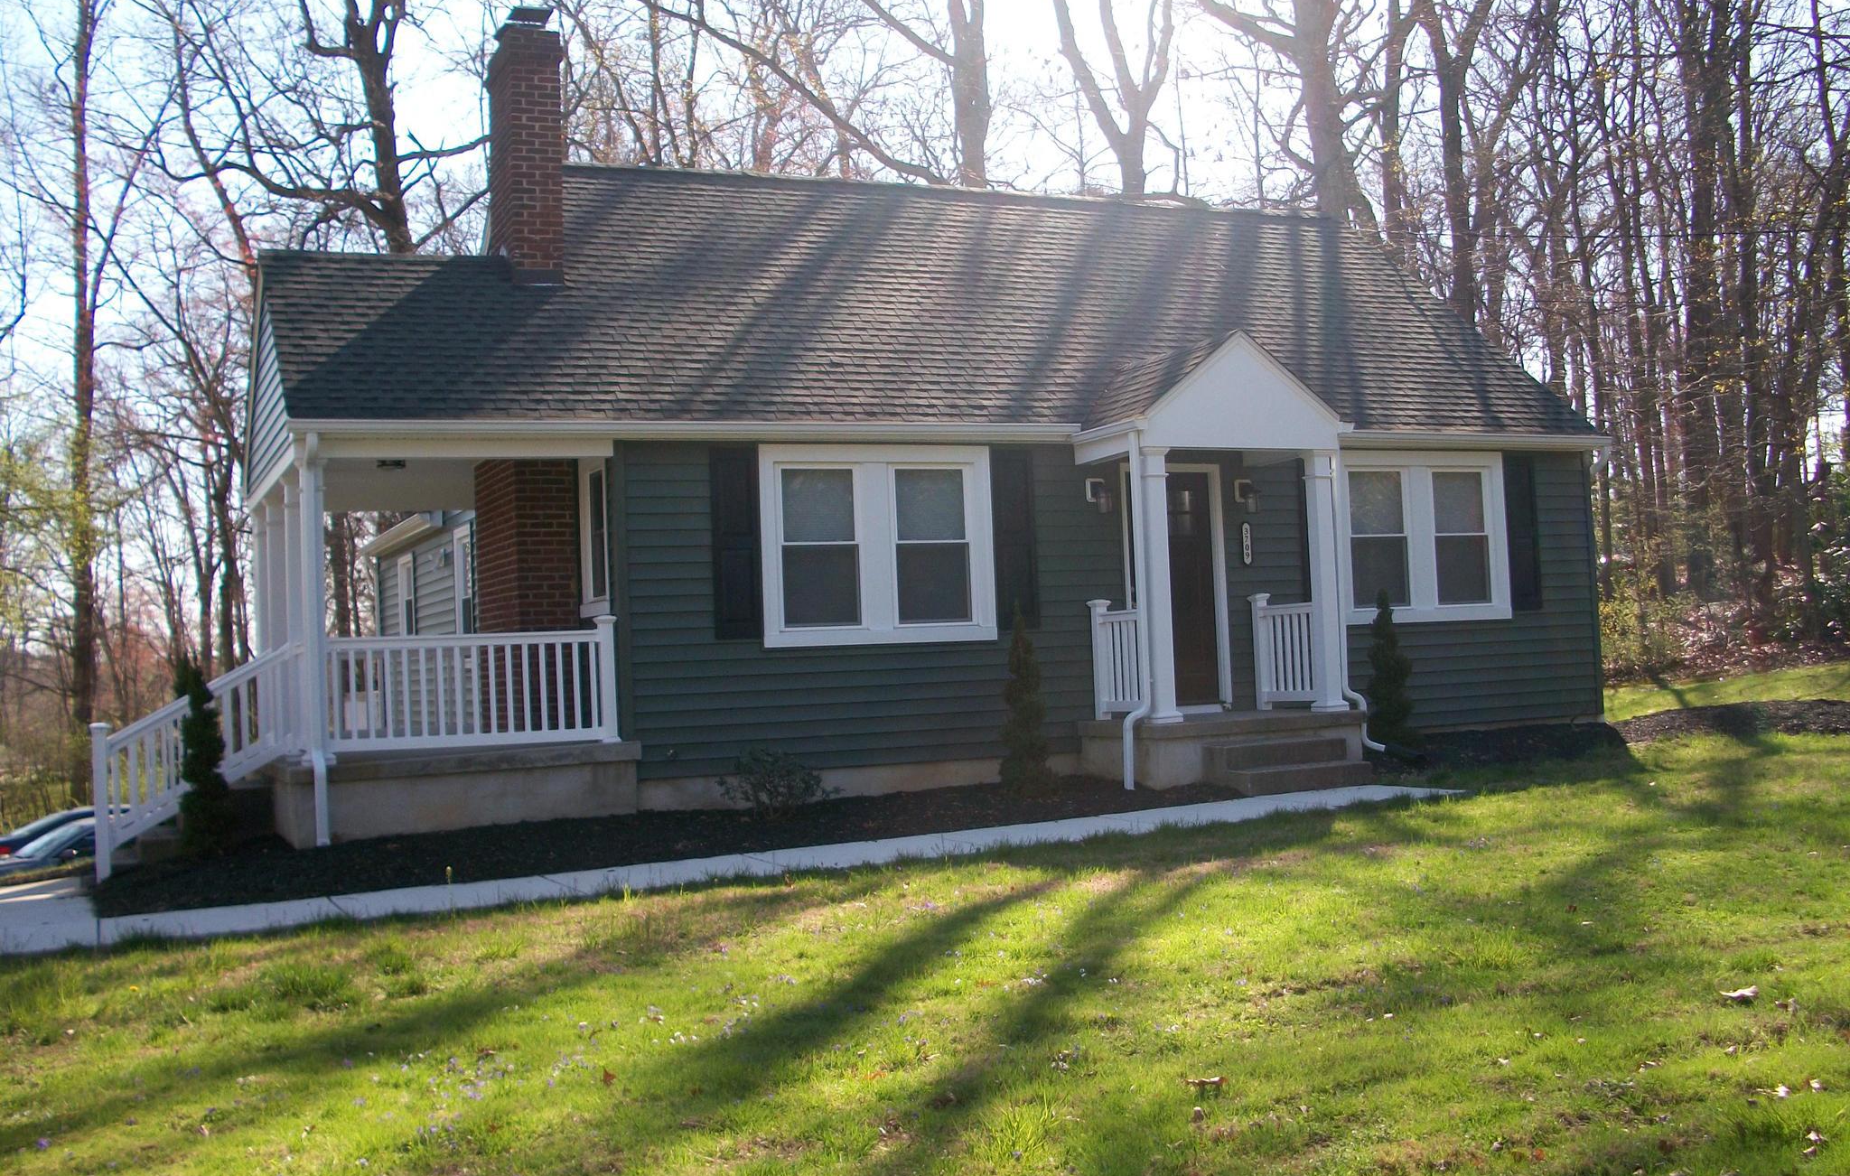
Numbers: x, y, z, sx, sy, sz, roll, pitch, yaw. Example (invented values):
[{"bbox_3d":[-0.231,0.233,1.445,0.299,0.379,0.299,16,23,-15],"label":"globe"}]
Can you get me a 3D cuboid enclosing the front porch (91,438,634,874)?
[{"bbox_3d":[-4.789,0.595,15.379,3.800,3.100,4.400,-2,-2,-24],"label":"front porch"}]

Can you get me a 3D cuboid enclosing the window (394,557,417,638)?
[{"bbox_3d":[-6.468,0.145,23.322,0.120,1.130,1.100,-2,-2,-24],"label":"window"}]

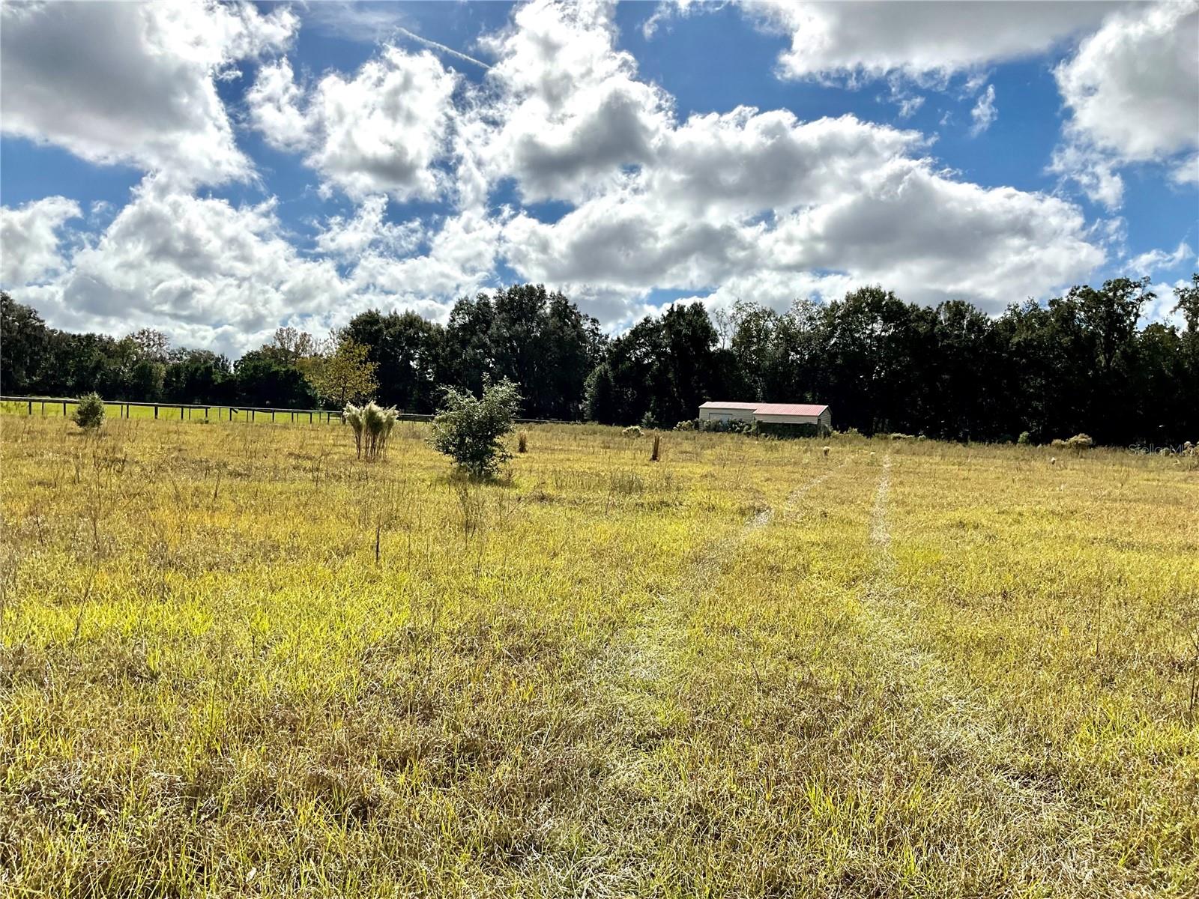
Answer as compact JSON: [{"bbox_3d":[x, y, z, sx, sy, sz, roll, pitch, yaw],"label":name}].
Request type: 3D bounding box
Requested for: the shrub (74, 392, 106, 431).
[{"bbox_3d":[-23.518,-1.749,46.314,1.468,1.814,1.468,2,2,0],"label":"shrub"}]

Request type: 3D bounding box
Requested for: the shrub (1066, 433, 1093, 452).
[{"bbox_3d":[28.547,-0.306,59.671,1.614,1.336,1.614,2,2,0],"label":"shrub"}]

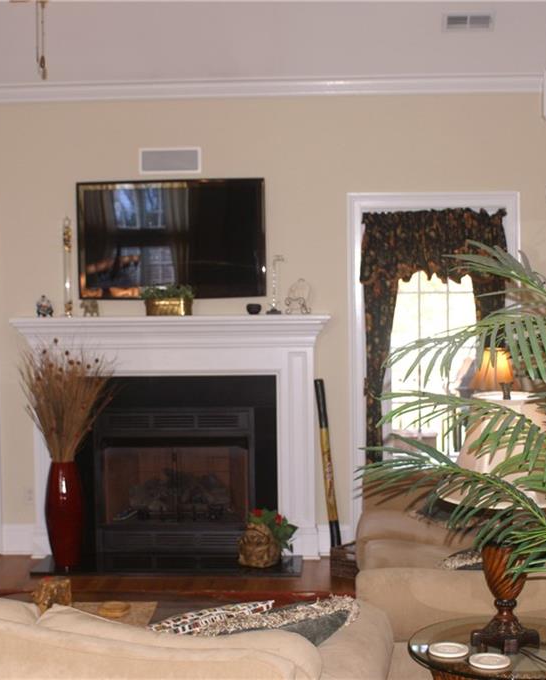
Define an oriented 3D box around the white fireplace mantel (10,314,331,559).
[{"bbox_3d":[-0.585,0.580,6.505,1.864,1.445,0.175,-1,3,3],"label":"white fireplace mantel"}]

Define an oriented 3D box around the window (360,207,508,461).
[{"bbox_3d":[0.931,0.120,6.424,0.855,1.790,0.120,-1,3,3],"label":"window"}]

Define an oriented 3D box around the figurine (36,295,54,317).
[{"bbox_3d":[-1.335,-0.197,6.492,0.099,0.128,0.080,-1,3,3],"label":"figurine"}]

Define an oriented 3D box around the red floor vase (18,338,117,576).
[{"bbox_3d":[-1.171,0.646,6.311,0.554,1.311,0.500,-1,3,3],"label":"red floor vase"}]

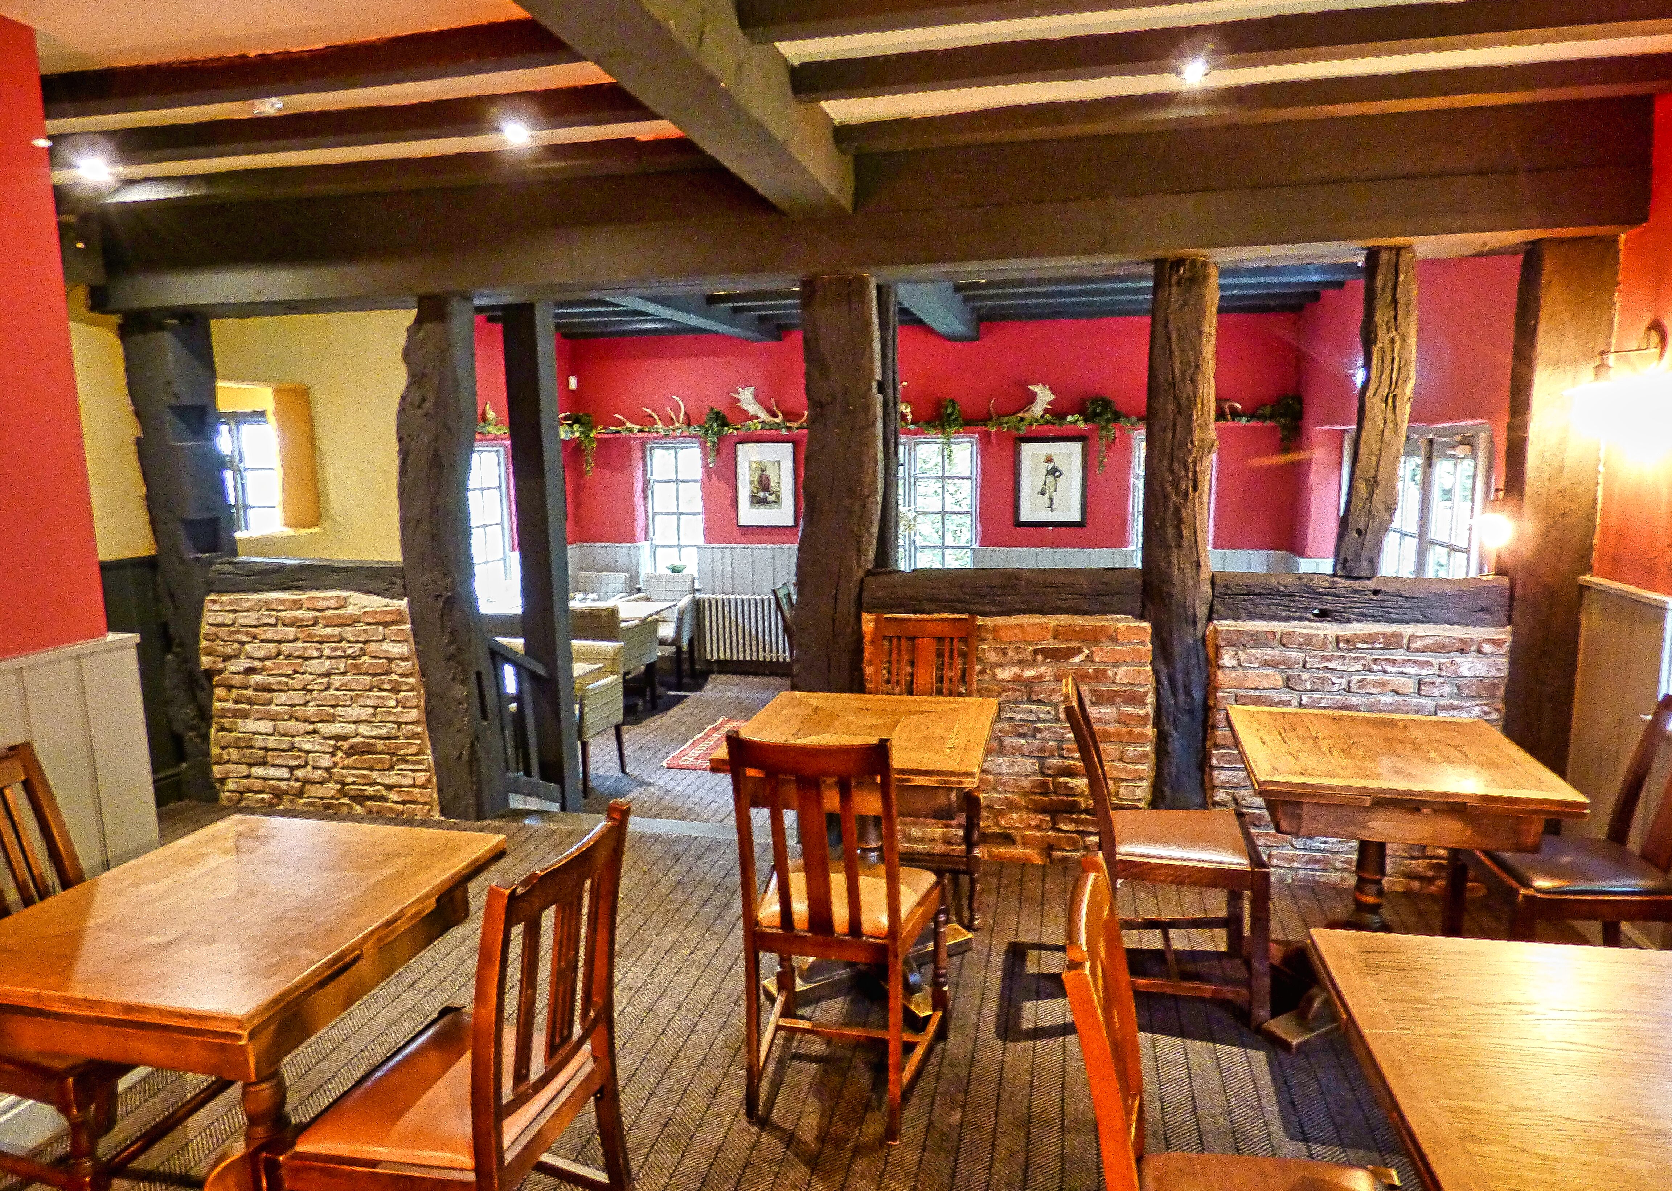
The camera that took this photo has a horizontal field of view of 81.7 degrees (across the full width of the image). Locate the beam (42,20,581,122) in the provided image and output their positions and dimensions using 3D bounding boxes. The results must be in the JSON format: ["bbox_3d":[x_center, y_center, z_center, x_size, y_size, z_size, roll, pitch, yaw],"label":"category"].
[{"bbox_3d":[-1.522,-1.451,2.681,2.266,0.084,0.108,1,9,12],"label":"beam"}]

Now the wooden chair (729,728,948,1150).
[{"bbox_3d":[0.031,0.761,2.379,0.473,0.985,0.522,1,9,14],"label":"wooden chair"}]

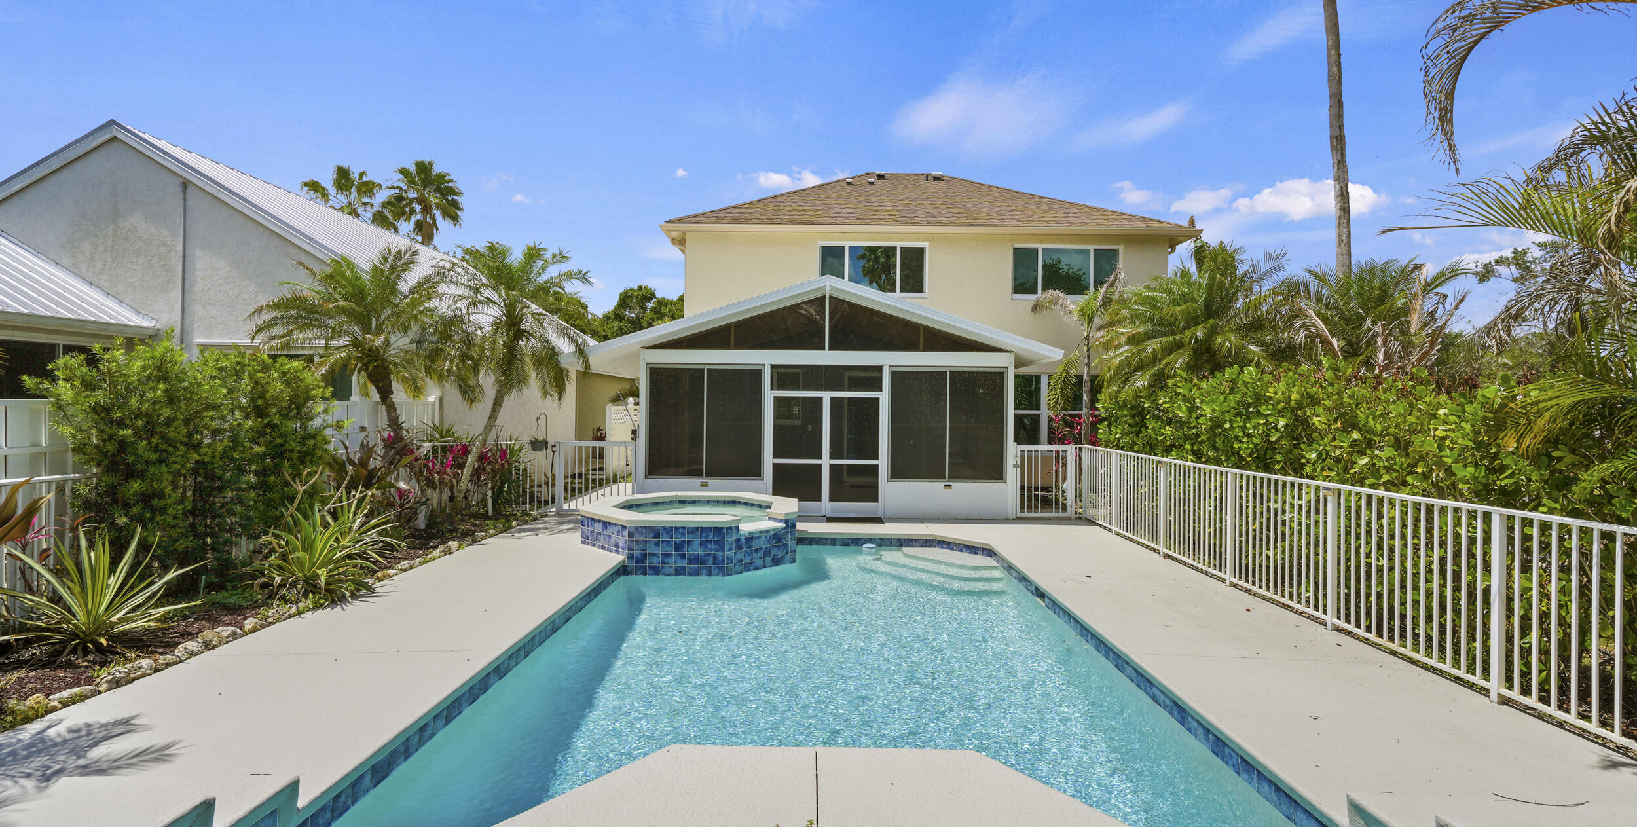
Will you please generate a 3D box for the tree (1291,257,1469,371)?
[{"bbox_3d":[8.086,-0.226,10.515,2.566,4.067,2.566,1,0,0],"label":"tree"}]

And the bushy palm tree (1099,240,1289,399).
[{"bbox_3d":[6.432,-0.596,12.511,3.252,4.759,3.252,1,0,0],"label":"bushy palm tree"}]

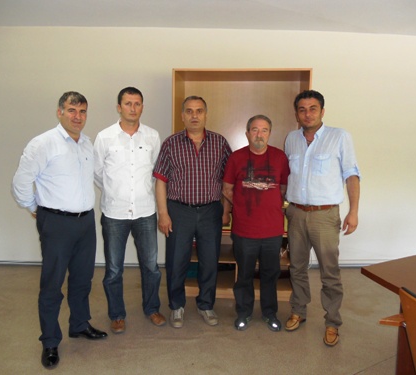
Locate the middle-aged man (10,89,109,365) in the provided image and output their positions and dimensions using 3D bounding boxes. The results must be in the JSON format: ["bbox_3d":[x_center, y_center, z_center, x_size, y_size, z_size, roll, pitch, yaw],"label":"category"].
[{"bbox_3d":[-0.963,0.246,2.580,0.500,1.728,0.580,7,10,43],"label":"middle-aged man"}]

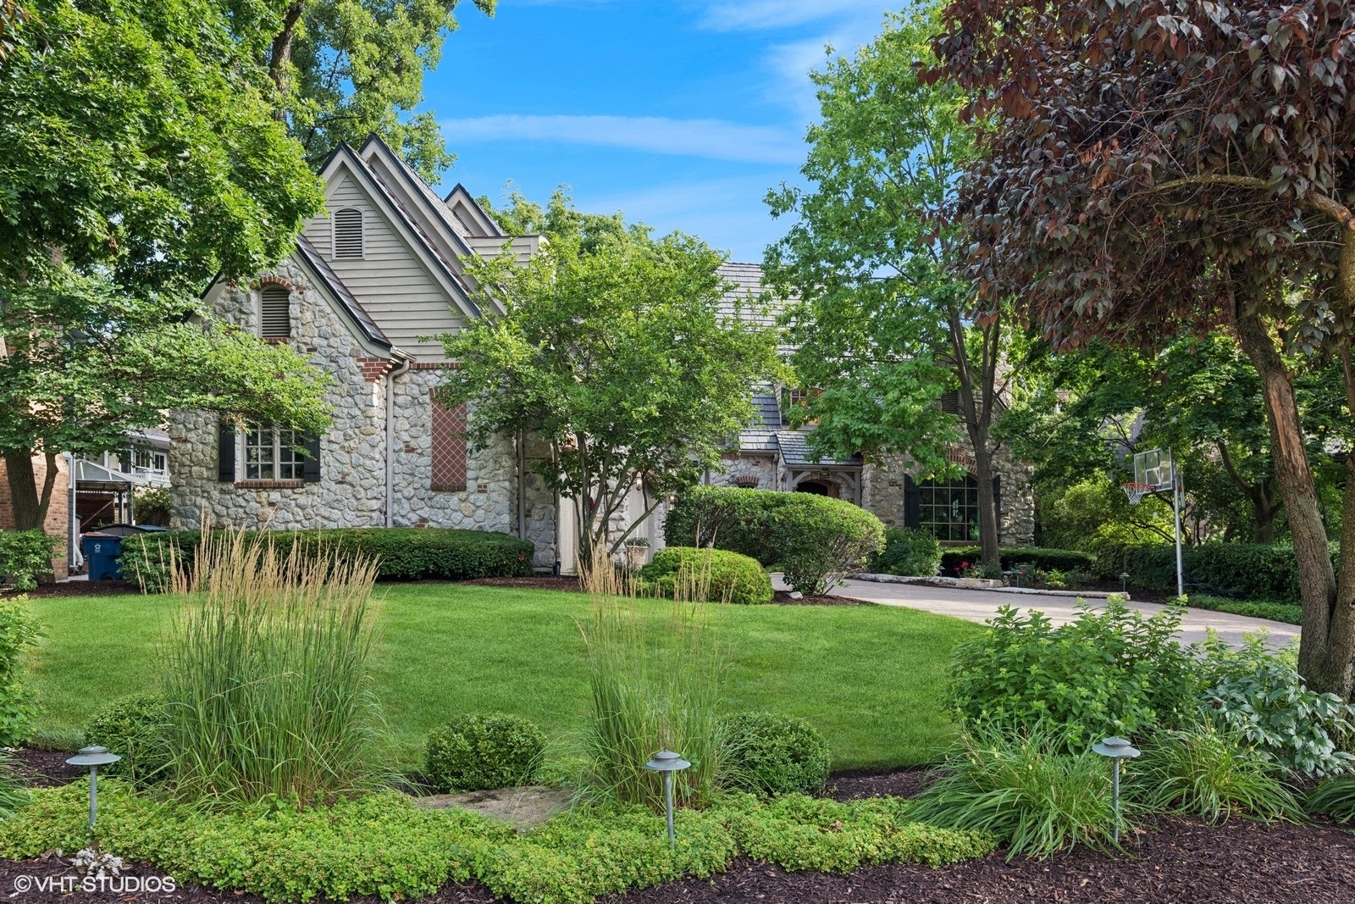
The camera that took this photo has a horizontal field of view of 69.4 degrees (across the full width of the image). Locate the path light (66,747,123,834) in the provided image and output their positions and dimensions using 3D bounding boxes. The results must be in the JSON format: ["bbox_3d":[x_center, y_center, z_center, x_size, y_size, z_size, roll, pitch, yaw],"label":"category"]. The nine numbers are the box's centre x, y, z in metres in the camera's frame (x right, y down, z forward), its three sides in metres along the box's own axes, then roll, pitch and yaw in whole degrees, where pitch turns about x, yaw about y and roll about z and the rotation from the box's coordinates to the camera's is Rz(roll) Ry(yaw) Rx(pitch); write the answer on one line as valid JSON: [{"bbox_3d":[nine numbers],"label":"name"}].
[{"bbox_3d":[-2.571,1.507,4.310,0.208,0.430,0.208,0,-2,0],"label":"path light"}]

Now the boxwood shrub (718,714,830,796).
[{"bbox_3d":[0.529,1.667,5.400,0.630,0.450,0.620,0,-2,0],"label":"boxwood shrub"}]

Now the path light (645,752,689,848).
[{"bbox_3d":[-0.041,1.574,4.420,0.208,0.455,0.208,-2,-1,0],"label":"path light"}]

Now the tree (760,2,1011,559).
[{"bbox_3d":[5.525,-3.984,23.700,6.800,13.600,6.500,0,-2,0],"label":"tree"}]

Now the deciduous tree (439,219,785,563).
[{"bbox_3d":[-1.147,-0.966,16.700,5.900,6.000,5.500,0,-2,0],"label":"deciduous tree"}]

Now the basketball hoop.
[{"bbox_3d":[9.647,0.886,20.500,0.600,0.470,0.480,0,-2,-2],"label":"basketball hoop"}]

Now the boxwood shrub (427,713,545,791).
[{"bbox_3d":[-1.064,1.667,5.420,0.670,0.440,0.640,0,-2,0],"label":"boxwood shrub"}]

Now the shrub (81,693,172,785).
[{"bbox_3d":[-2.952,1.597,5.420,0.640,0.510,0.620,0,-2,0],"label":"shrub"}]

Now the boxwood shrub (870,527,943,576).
[{"bbox_3d":[5.337,2.337,23.000,1.750,1.200,1.600,0,-2,0],"label":"boxwood shrub"}]

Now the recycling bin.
[{"bbox_3d":[-11.991,2.249,20.700,0.830,1.090,0.680,0,-2,0],"label":"recycling bin"}]

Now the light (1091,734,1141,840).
[{"bbox_3d":[2.045,1.575,4.560,0.208,0.490,0.208,0,-2,0],"label":"light"}]

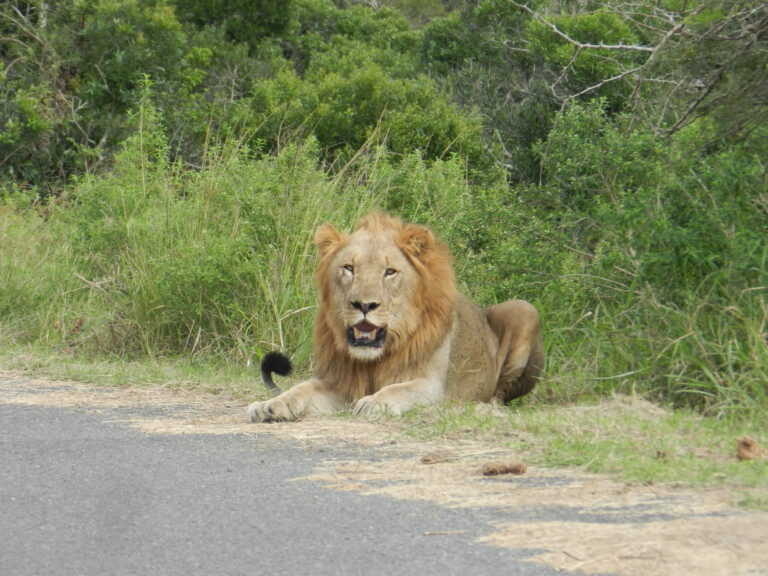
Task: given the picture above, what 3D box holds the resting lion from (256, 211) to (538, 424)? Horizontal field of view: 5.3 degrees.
[{"bbox_3d":[0.035,0.070,27.600,0.700,0.690,1.600,1,3,25],"label":"resting lion"}]

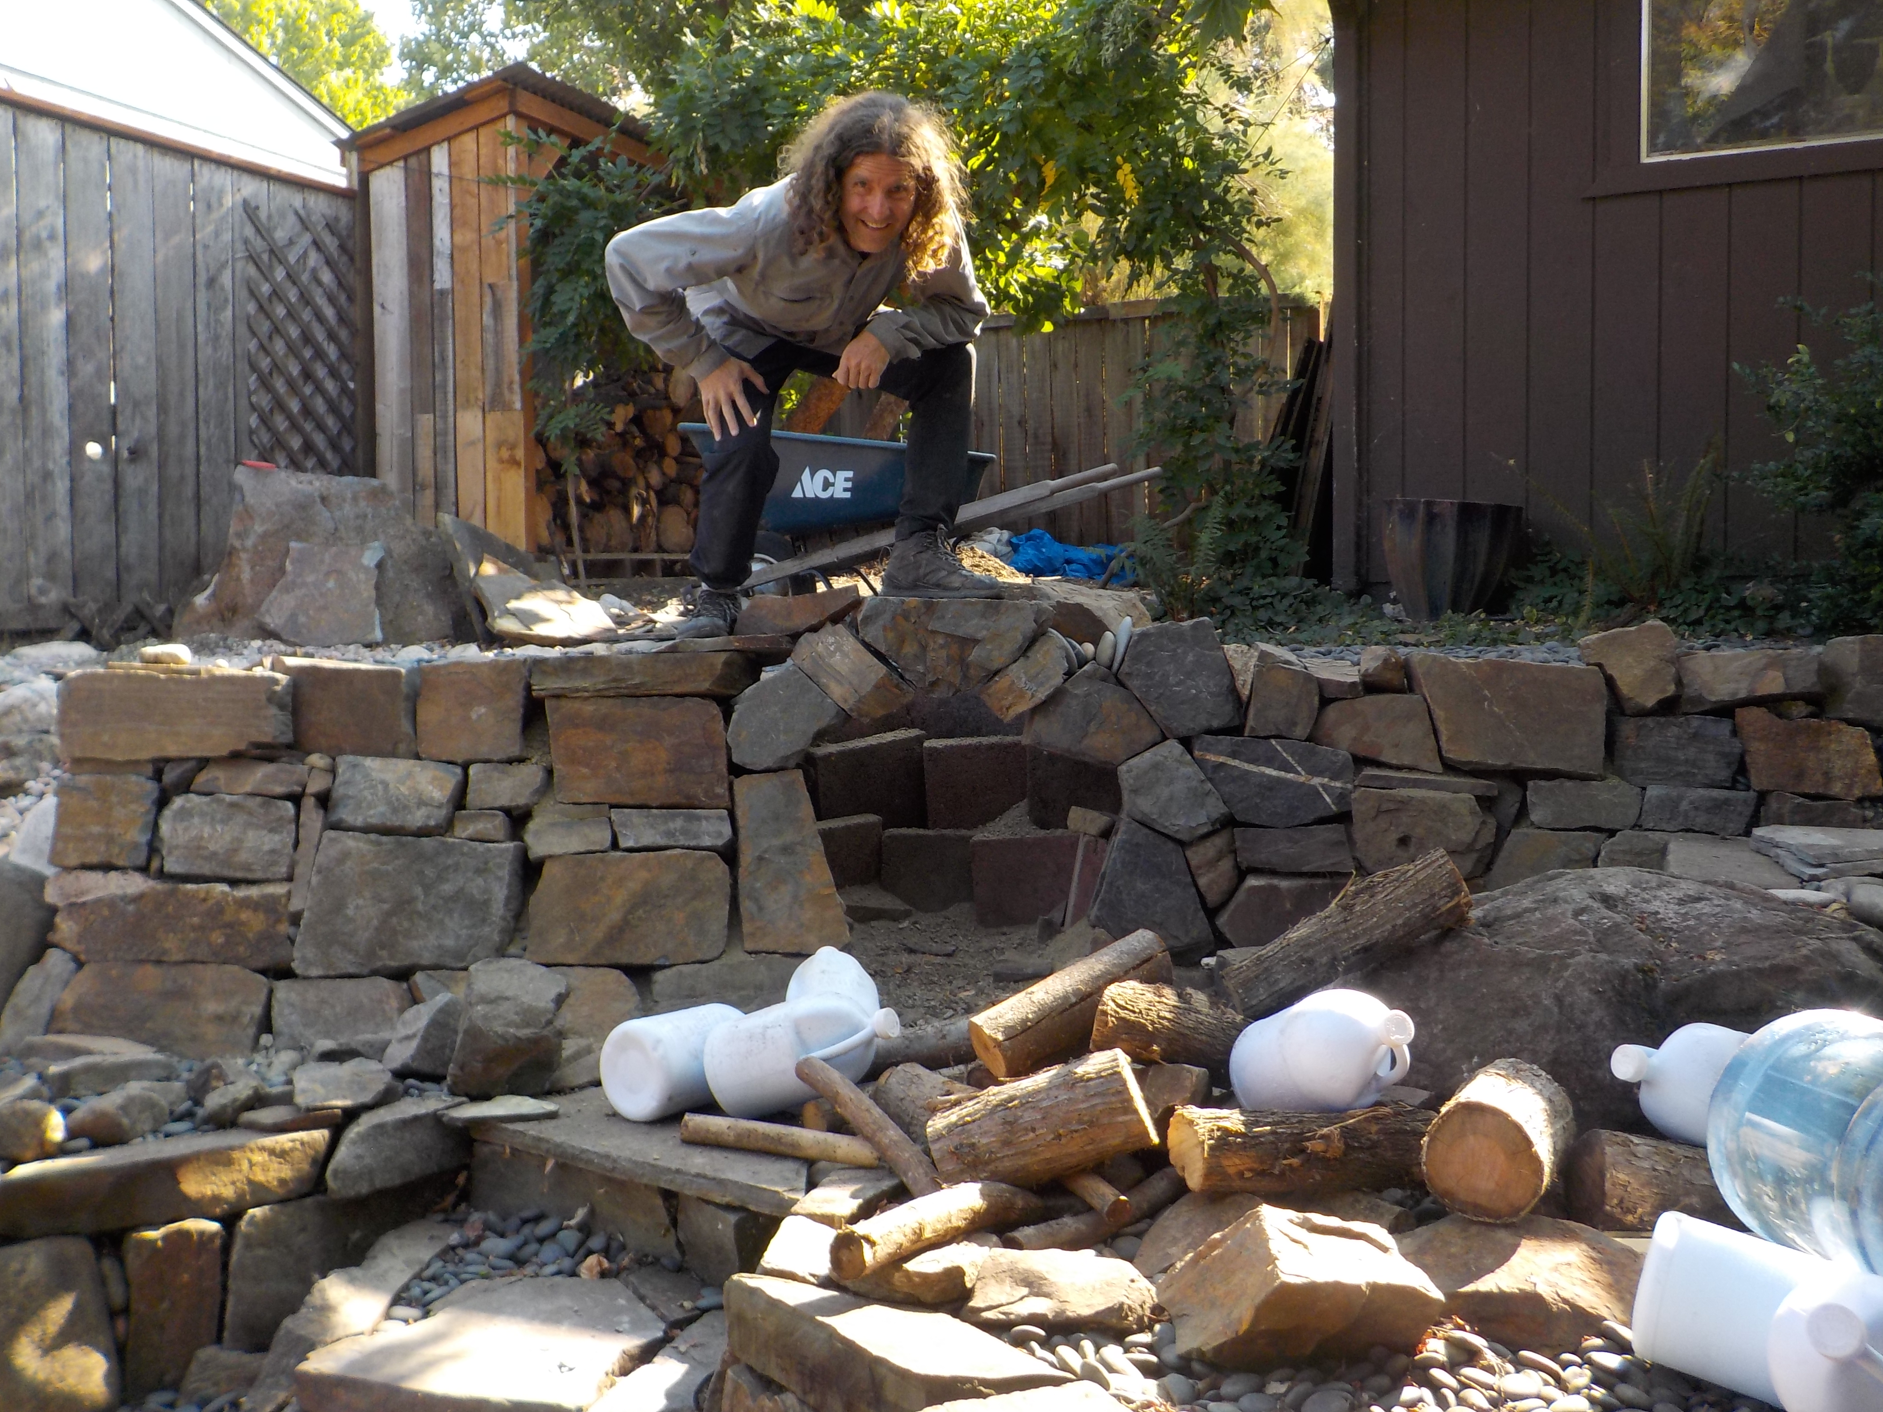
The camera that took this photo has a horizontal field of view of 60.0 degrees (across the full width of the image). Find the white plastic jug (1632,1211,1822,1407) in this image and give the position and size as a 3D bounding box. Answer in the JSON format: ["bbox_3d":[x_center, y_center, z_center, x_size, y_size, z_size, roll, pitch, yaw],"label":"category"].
[{"bbox_3d":[0.859,0.621,1.603,0.290,0.150,0.150,12,9,35],"label":"white plastic jug"}]

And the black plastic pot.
[{"bbox_3d":[1.488,-0.420,4.750,0.415,0.355,0.415,2,2,0],"label":"black plastic pot"}]

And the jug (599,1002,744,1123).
[{"bbox_3d":[-0.384,0.553,2.588,0.150,0.150,0.290,1,4,41],"label":"jug"}]

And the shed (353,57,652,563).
[{"bbox_3d":[-1.641,-1.452,6.888,0.990,1.860,1.400,1,2,29],"label":"shed"}]

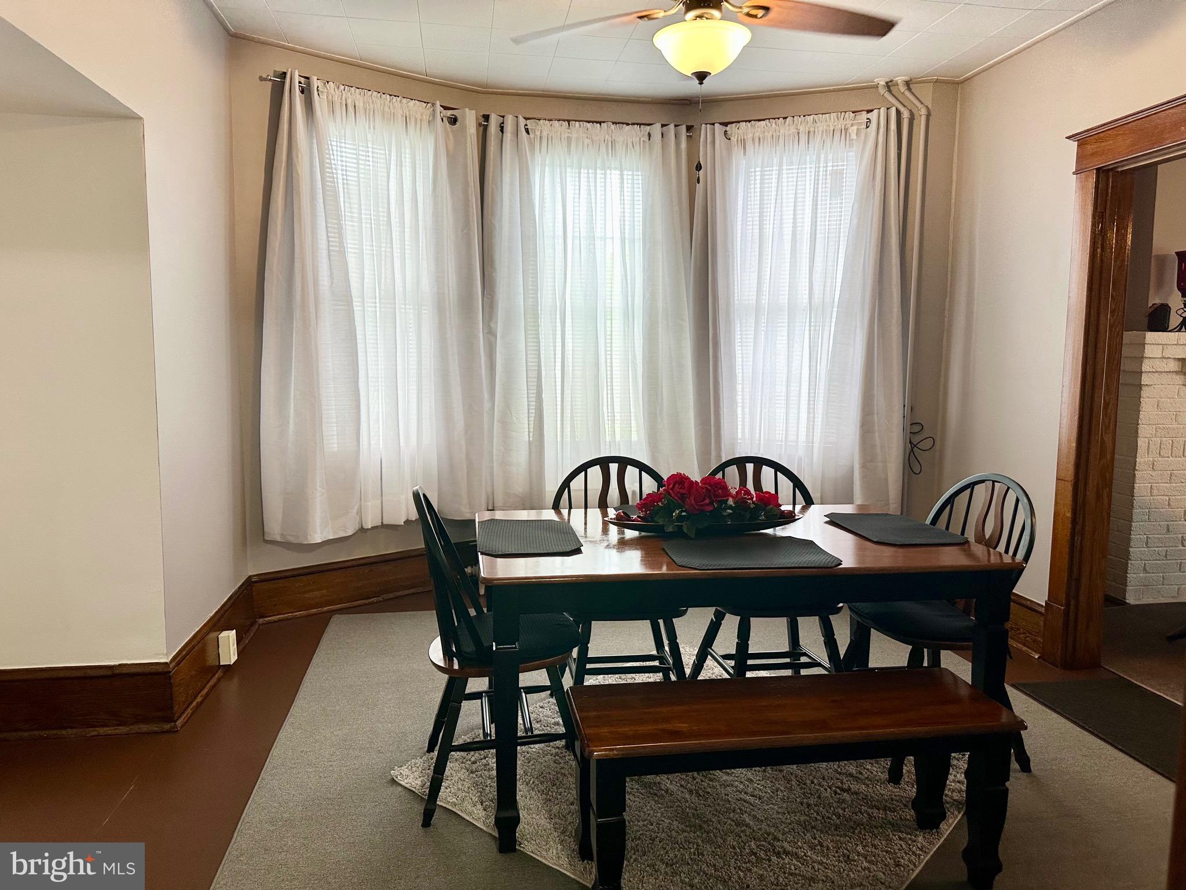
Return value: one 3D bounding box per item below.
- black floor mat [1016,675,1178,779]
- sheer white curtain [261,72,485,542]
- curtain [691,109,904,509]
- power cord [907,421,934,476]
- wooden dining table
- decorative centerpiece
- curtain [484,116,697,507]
[{"bbox_3d":[2.065,1.039,2.980,0.490,0.012,0.950,0,6,-9],"label":"black floor mat"},{"bbox_3d":[-1.085,-0.649,4.217,1.202,2.229,0.149,-4,8,-37],"label":"sheer white curtain"},{"bbox_3d":[1.119,-0.674,4.534,1.152,2.190,0.139,3,6,18],"label":"curtain"},{"bbox_3d":[1.773,0.018,4.440,0.149,0.298,0.060,3,6,18],"label":"power cord"},{"bbox_3d":[0.394,0.666,2.701,1.524,0.771,0.922,0,6,-9],"label":"wooden dining table"},{"bbox_3d":[0.360,0.180,2.654,0.630,0.195,0.240,0,6,-9],"label":"decorative centerpiece"},{"bbox_3d":[0.004,-0.700,4.658,1.231,2.209,0.139,0,6,-8],"label":"curtain"}]

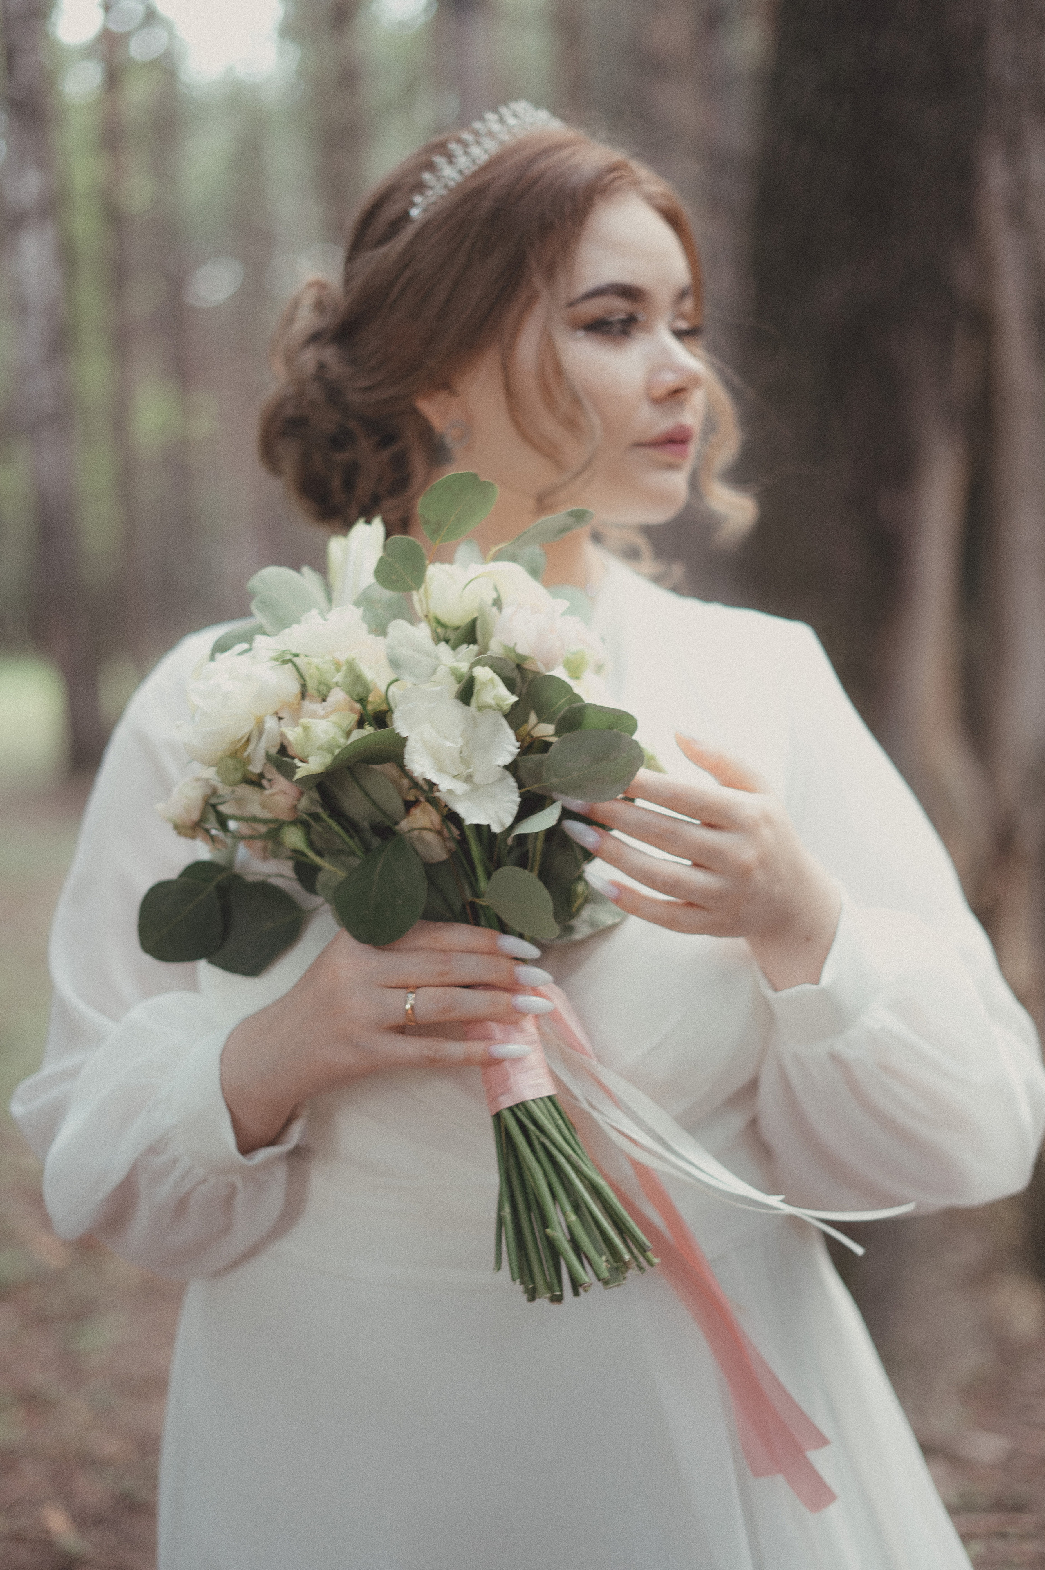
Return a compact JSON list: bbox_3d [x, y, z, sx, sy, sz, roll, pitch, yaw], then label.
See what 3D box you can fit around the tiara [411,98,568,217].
[{"bbox_3d":[-0.010,-0.362,1.285,0.070,0.080,0.145,0,2,37],"label":"tiara"}]

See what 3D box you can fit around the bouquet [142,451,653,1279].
[{"bbox_3d":[-0.051,0.065,1.130,0.275,0.420,0.240,-16,-3,3],"label":"bouquet"}]

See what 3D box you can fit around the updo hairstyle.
[{"bbox_3d":[-0.010,-0.265,1.310,0.270,0.250,0.200,2,5,37],"label":"updo hairstyle"}]

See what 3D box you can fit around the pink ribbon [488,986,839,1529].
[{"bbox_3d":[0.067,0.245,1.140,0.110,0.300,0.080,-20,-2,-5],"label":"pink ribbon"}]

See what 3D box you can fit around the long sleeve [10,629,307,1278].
[{"bbox_3d":[-0.206,0.096,1.260,0.180,0.375,0.240,-1,4,-6],"label":"long sleeve"}]

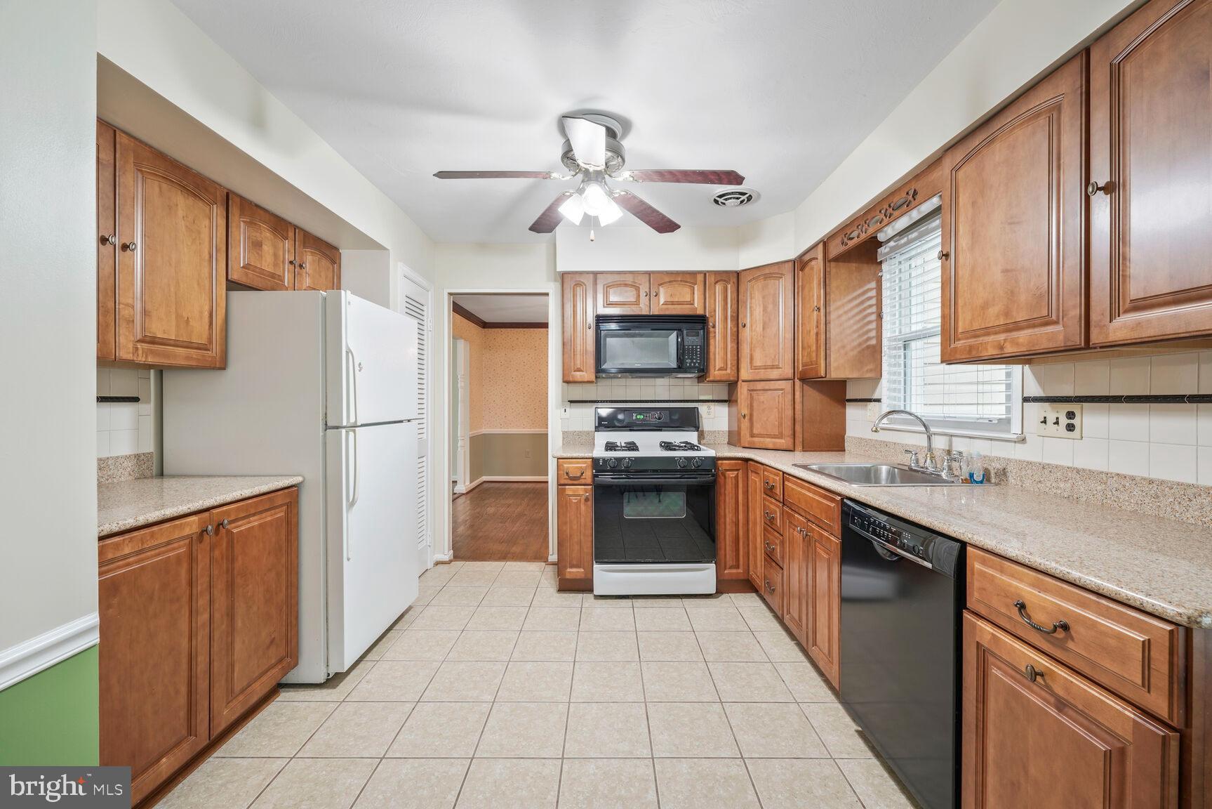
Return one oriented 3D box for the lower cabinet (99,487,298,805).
[{"bbox_3d":[-1.625,0.790,1.574,0.610,0.880,0.910,0,0,0],"label":"lower cabinet"}]

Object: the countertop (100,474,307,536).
[{"bbox_3d":[-1.615,0.332,1.579,0.630,0.037,0.925,0,0,0],"label":"countertop"}]

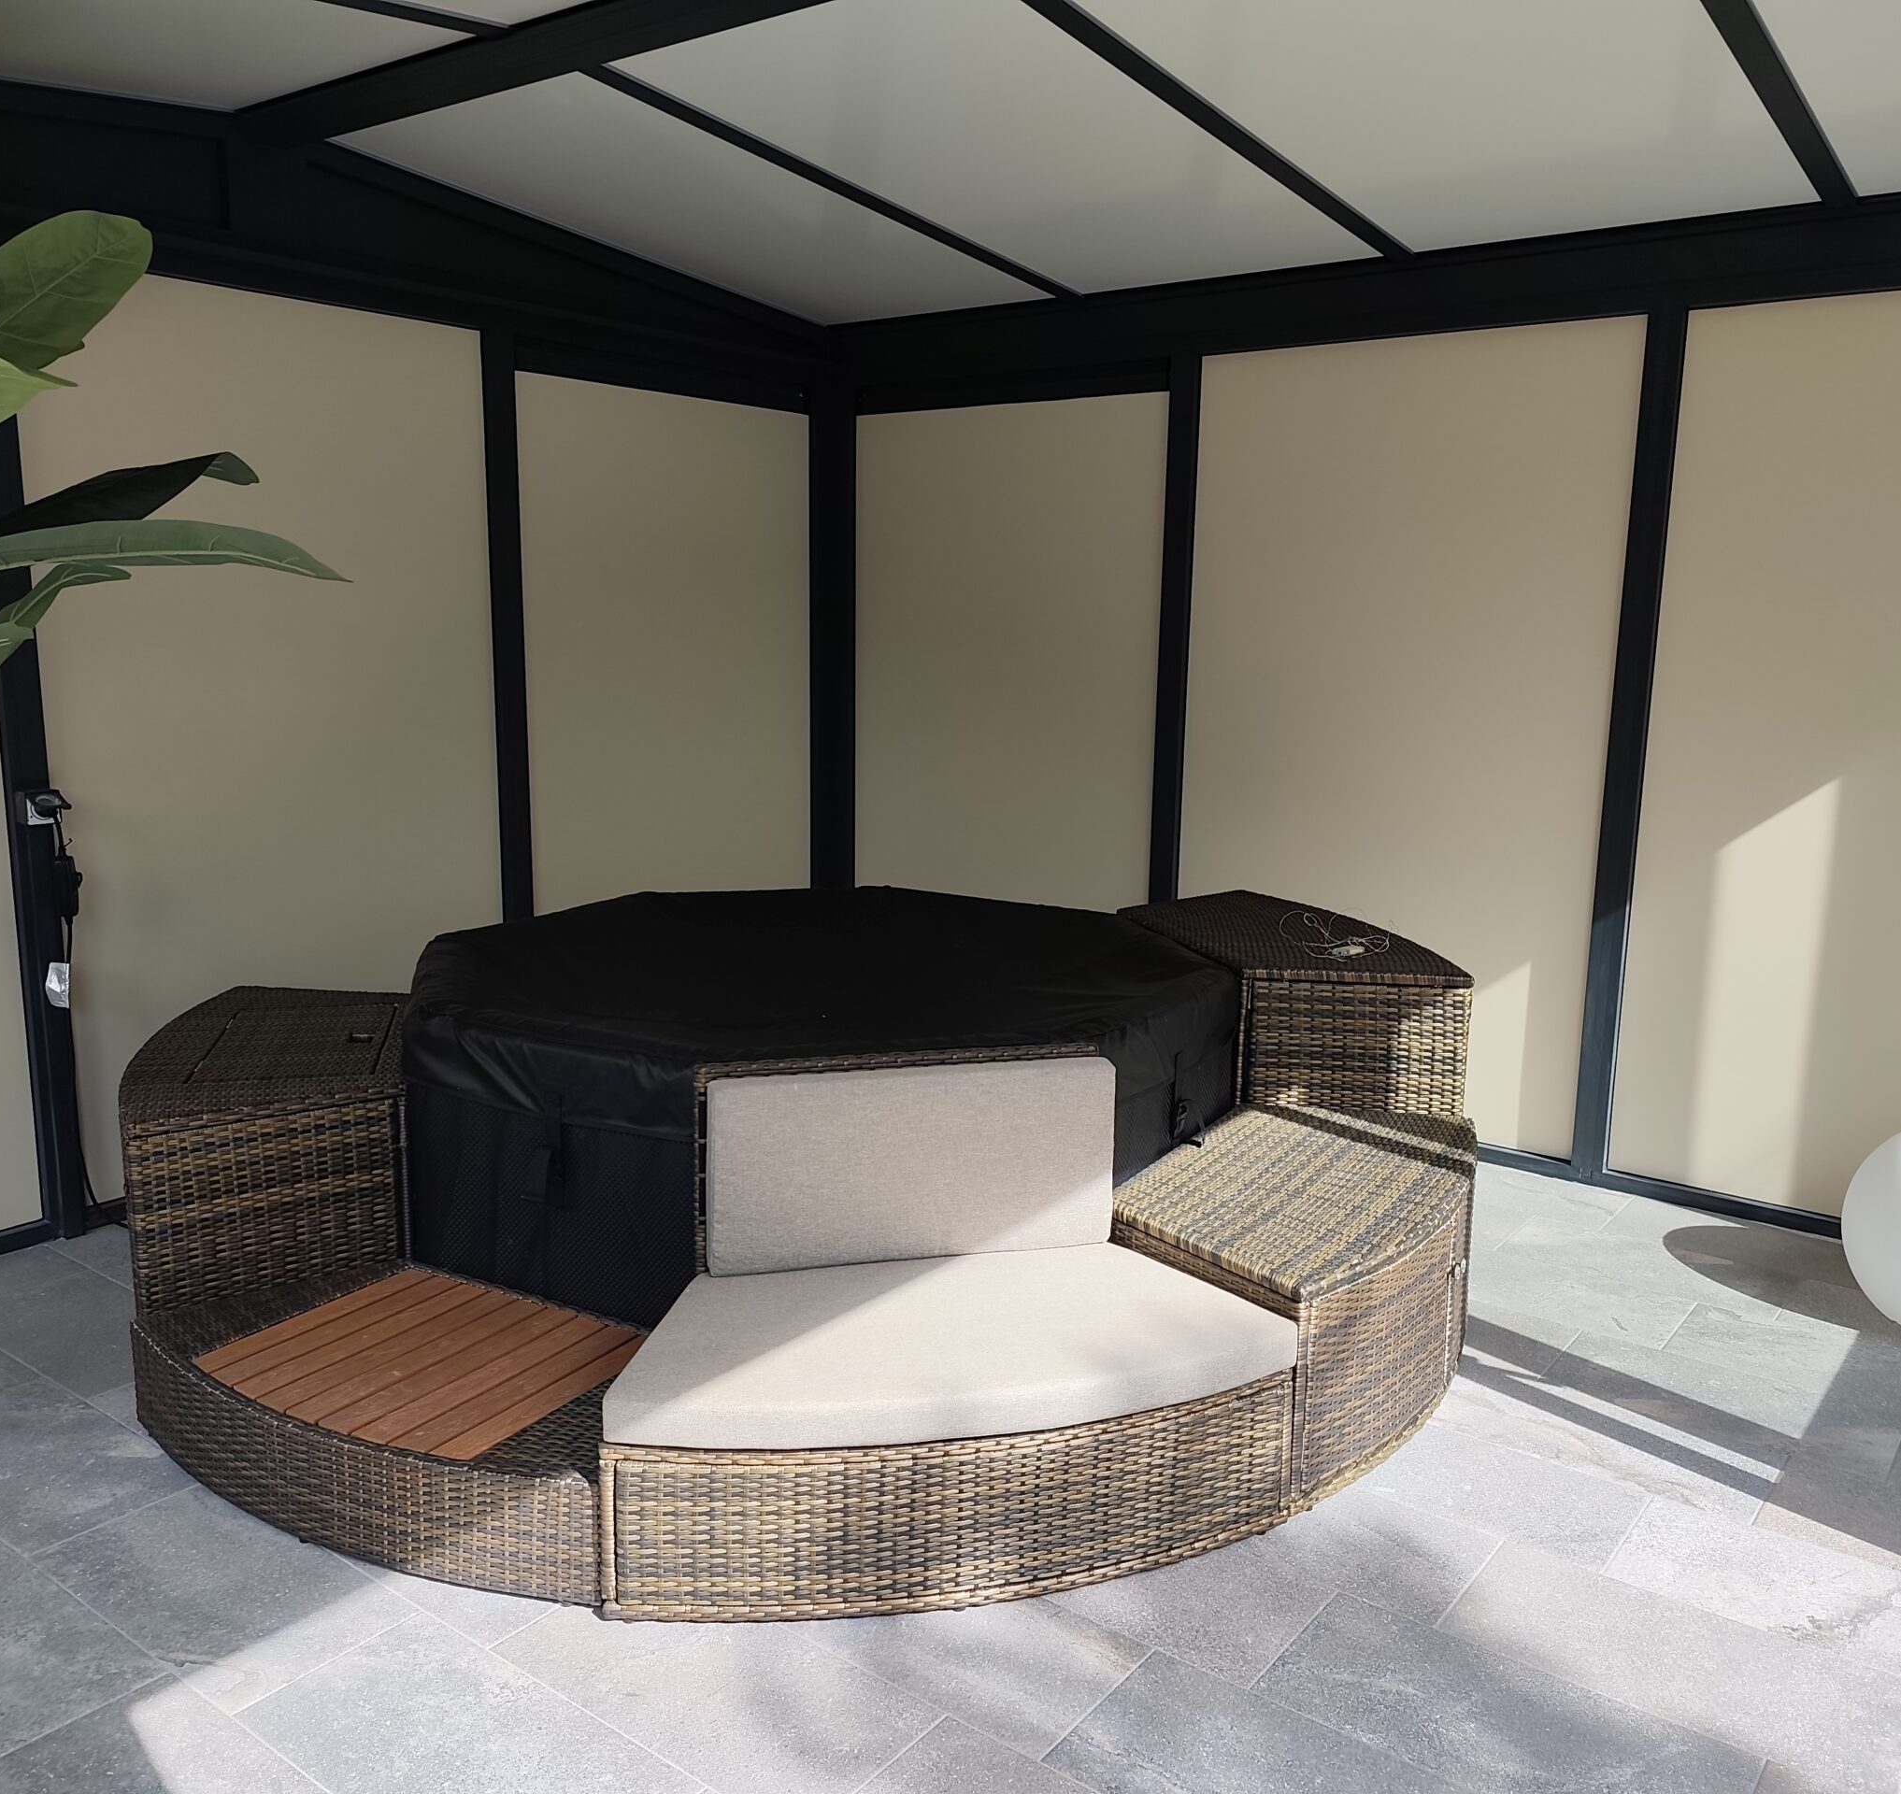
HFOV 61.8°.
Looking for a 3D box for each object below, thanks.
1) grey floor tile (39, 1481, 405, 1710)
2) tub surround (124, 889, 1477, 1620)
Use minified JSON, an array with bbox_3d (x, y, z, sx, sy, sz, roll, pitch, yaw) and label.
[{"bbox_3d":[-1.124,1.066,2.449,0.600,0.015,0.300,8,12,37],"label":"grey floor tile"},{"bbox_3d":[-0.238,0.522,3.512,3.000,0.720,2.400,-2,10,-15],"label":"tub surround"}]

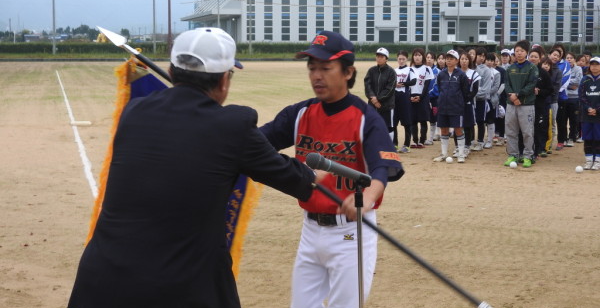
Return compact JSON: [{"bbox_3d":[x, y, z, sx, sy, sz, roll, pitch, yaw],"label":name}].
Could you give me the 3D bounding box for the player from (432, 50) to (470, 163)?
[{"bbox_3d":[2.178,-0.698,14.915,0.500,1.579,0.360,3,7,25],"label":"player"}]

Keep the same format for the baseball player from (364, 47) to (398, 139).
[{"bbox_3d":[1.191,-0.740,15.115,0.470,1.592,0.340,2,6,15],"label":"baseball player"}]

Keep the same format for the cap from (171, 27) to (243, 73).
[{"bbox_3d":[-0.269,-0.304,3.083,0.180,0.130,0.270,2,-1,22],"label":"cap"}]

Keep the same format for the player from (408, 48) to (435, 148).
[{"bbox_3d":[1.979,-0.898,16.715,0.430,1.586,0.320,1,6,10],"label":"player"}]

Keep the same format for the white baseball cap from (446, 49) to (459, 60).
[{"bbox_3d":[2.188,-1.411,14.813,0.180,0.130,0.260,4,9,30],"label":"white baseball cap"}]

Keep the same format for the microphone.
[{"bbox_3d":[0.120,0.051,3.200,0.235,0.060,0.052,19,-2,-25],"label":"microphone"}]

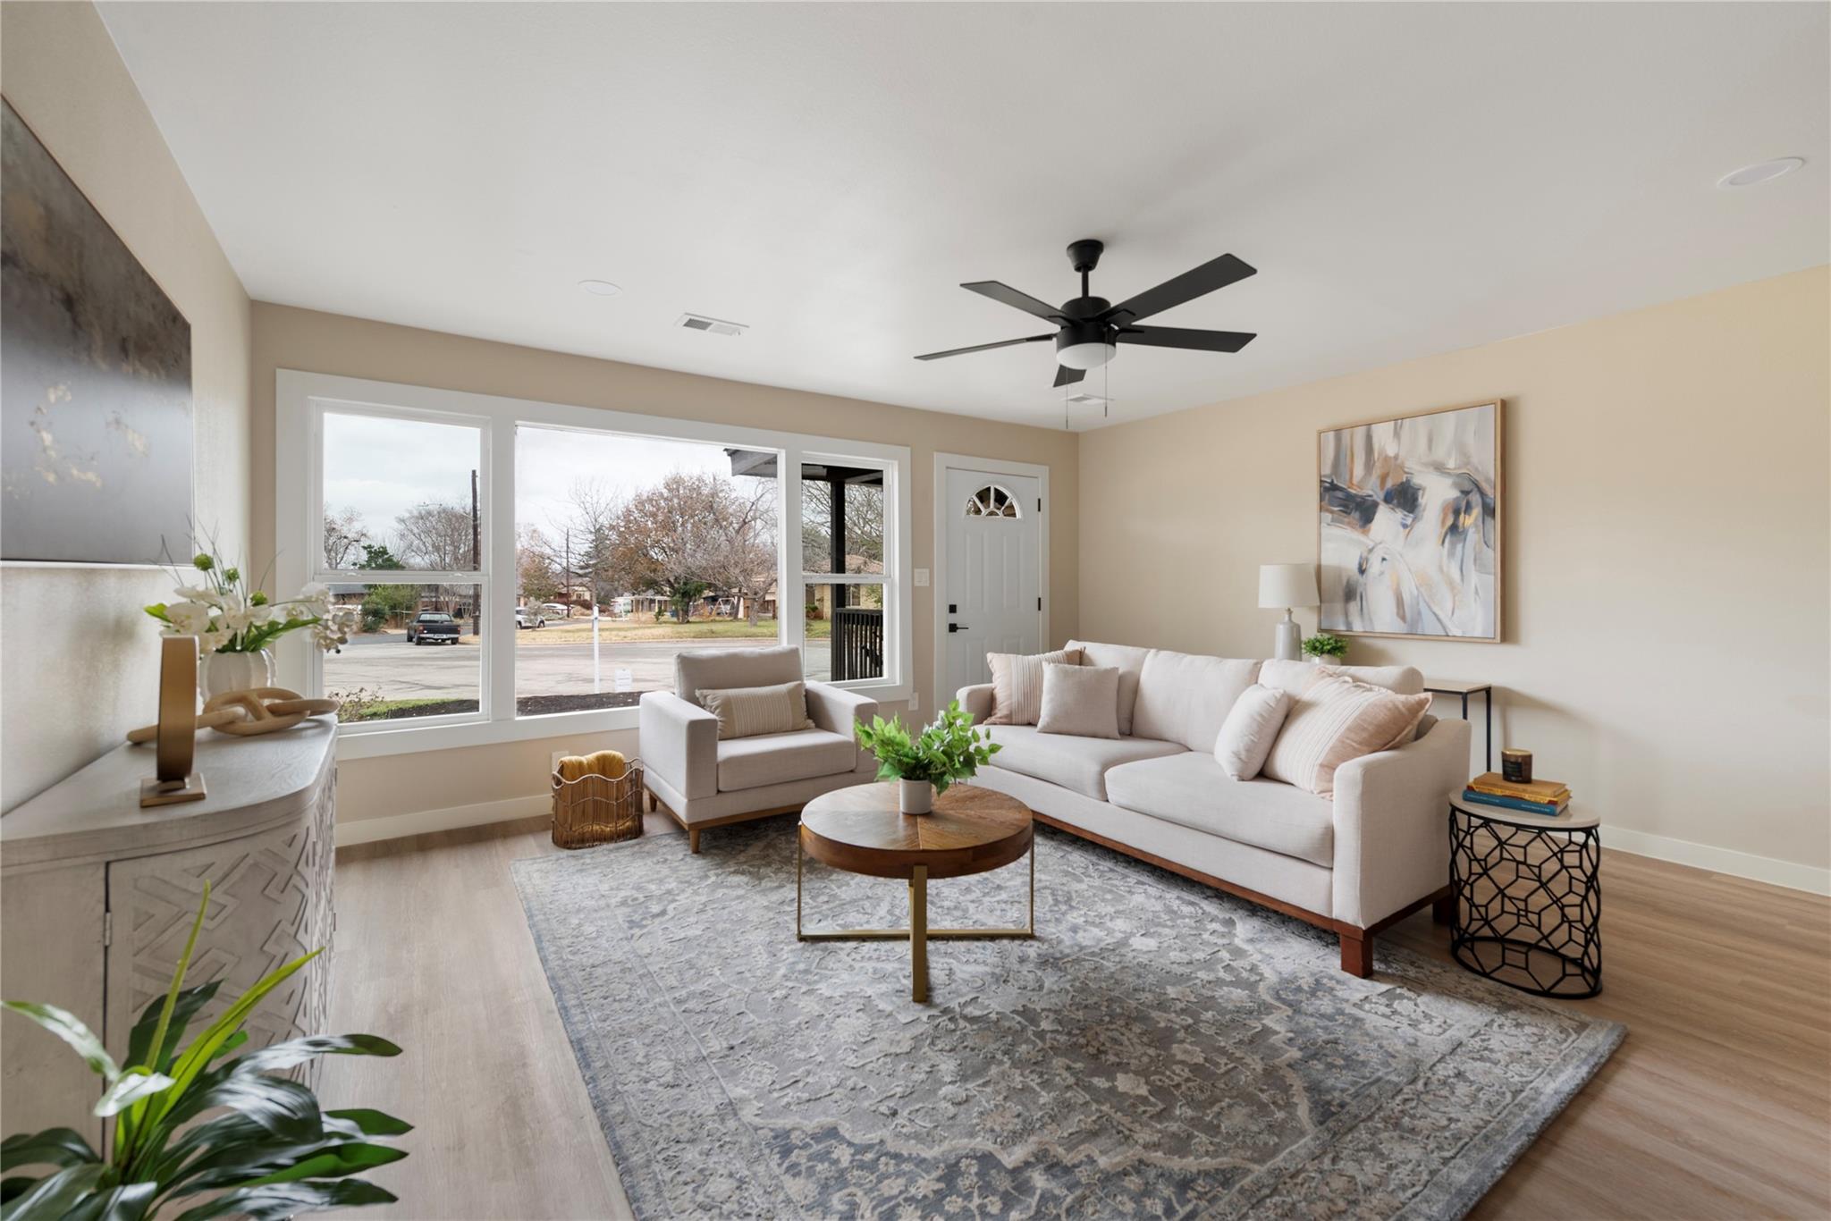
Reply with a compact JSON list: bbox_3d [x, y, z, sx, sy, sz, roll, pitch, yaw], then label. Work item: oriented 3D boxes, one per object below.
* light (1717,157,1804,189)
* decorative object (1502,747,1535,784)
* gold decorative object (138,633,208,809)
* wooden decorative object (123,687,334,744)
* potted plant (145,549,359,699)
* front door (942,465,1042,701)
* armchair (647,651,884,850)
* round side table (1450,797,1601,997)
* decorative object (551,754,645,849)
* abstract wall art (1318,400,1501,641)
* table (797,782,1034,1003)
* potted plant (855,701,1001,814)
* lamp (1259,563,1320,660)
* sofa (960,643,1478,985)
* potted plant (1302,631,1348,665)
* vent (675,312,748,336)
[{"bbox_3d":[2.532,-1.304,2.287,0.182,0.012,0.182,-1,2,-34],"label":"light"},{"bbox_3d":[1.981,0.513,2.504,0.079,0.093,0.079,-1,2,-28],"label":"decorative object"},{"bbox_3d":[-1.356,0.193,1.395,0.265,0.285,0.082,2,2,43],"label":"gold decorative object"},{"bbox_3d":[-1.605,0.244,1.821,0.160,0.085,0.380,2,3,40],"label":"wooden decorative object"},{"bbox_3d":[-1.761,0.076,2.045,0.410,0.470,0.390,-1,2,-34],"label":"potted plant"},{"bbox_3d":[0.598,0.008,5.782,0.915,2.050,0.050,-1,2,-34],"label":"front door"},{"bbox_3d":[-0.825,0.649,3.999,0.980,0.845,0.840,-1,2,-33],"label":"armchair"},{"bbox_3d":[1.975,0.888,2.471,0.420,0.530,0.420,-1,2,-34],"label":"round side table"},{"bbox_3d":[-1.526,0.904,3.692,0.385,0.400,0.240,-1,2,-34],"label":"decorative object"},{"bbox_3d":[2.666,-0.463,4.181,0.045,1.215,0.920,-1,2,-34],"label":"abstract wall art"},{"bbox_3d":[0.006,0.921,2.643,0.830,0.427,0.830,0,2,-1],"label":"table"},{"bbox_3d":[0.044,0.493,2.604,0.490,0.380,0.430,0,2,0],"label":"potted plant"},{"bbox_3d":[2.252,0.039,4.632,0.330,0.645,0.330,-1,2,-34],"label":"lamp"},{"bbox_3d":[1.138,0.647,3.411,0.840,0.900,2.050,-1,2,-34],"label":"sofa"},{"bbox_3d":[2.347,0.251,4.351,0.240,0.235,0.250,-1,2,-34],"label":"potted plant"},{"bbox_3d":[-0.961,-1.347,3.627,0.315,0.020,0.185,-1,2,-34],"label":"vent"}]

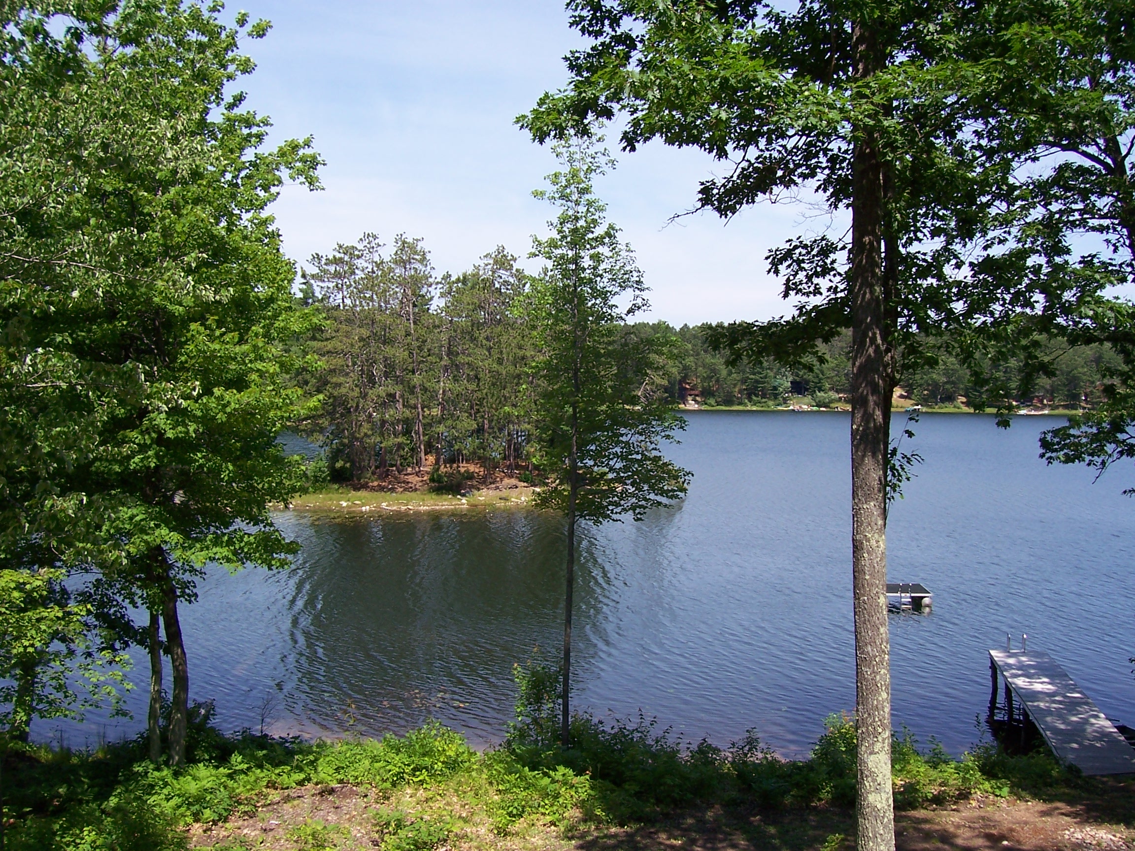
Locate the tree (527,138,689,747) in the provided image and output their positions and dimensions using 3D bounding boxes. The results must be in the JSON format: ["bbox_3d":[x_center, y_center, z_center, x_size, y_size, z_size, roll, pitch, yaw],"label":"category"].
[{"bbox_3d":[1.069,0.557,29.101,4.300,16.200,4.300,0,2,0],"label":"tree"}]

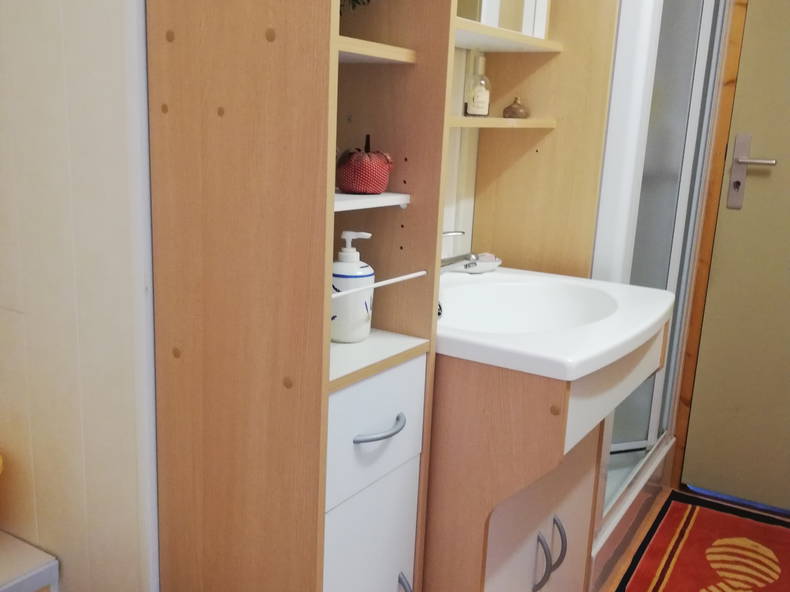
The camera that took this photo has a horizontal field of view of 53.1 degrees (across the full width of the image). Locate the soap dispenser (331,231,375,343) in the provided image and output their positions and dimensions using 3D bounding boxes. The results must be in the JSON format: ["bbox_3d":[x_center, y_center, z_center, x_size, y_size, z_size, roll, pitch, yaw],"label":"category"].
[{"bbox_3d":[-0.069,-0.016,1.150,0.077,0.156,0.077,-1,14,-17],"label":"soap dispenser"}]

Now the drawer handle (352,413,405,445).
[{"bbox_3d":[-0.010,0.181,1.079,0.028,0.012,0.119,11,15,32],"label":"drawer handle"}]

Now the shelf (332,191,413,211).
[{"bbox_3d":[-0.140,-0.141,1.107,0.239,0.016,0.237,11,15,32],"label":"shelf"}]

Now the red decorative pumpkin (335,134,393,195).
[{"bbox_3d":[-0.047,-0.188,1.117,0.081,0.084,0.081,3,13,-1],"label":"red decorative pumpkin"}]

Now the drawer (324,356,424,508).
[{"bbox_3d":[-0.114,0.163,1.148,0.224,0.159,0.234,11,15,32],"label":"drawer"}]

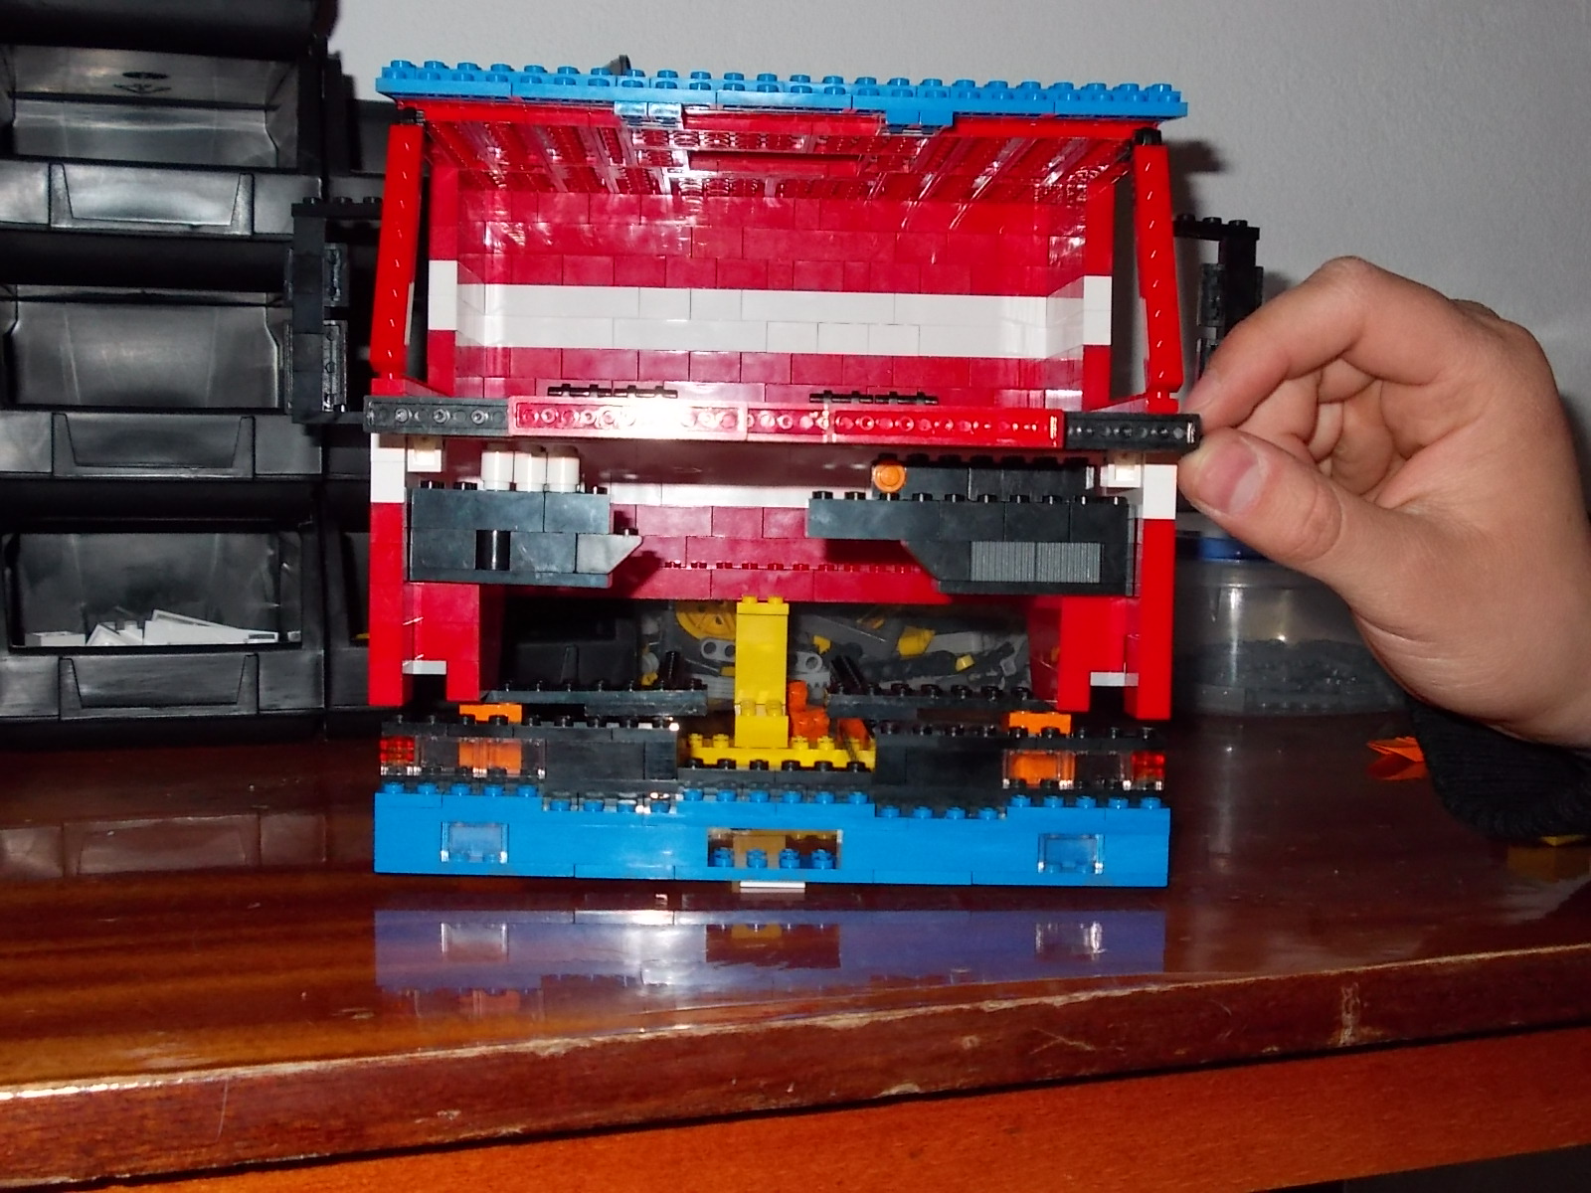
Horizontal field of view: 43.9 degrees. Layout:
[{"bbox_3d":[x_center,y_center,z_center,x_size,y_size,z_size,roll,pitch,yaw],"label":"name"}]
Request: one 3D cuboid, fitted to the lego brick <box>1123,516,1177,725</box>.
[{"bbox_3d":[0.087,0.005,0.483,0.008,0.048,0.016,1,3,-2],"label":"lego brick"}]

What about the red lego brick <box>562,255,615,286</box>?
[{"bbox_3d":[-0.065,-0.102,0.621,0.016,0.010,0.008,1,3,-1],"label":"red lego brick"}]

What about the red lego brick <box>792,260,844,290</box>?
[{"bbox_3d":[0.007,-0.101,0.622,0.016,0.010,0.008,1,3,-1],"label":"red lego brick"}]

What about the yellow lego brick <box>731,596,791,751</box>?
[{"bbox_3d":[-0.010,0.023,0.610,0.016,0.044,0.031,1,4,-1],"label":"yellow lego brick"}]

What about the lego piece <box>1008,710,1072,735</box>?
[{"bbox_3d":[0.062,0.034,0.508,0.016,0.010,0.014,1,3,-1],"label":"lego piece"}]

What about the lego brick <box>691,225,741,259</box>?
[{"bbox_3d":[-0.024,-0.111,0.621,0.016,0.010,0.008,1,3,-1],"label":"lego brick"}]

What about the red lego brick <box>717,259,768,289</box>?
[{"bbox_3d":[-0.017,-0.101,0.621,0.016,0.010,0.008,1,3,-1],"label":"red lego brick"}]

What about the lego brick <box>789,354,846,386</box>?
[{"bbox_3d":[0.007,-0.071,0.624,0.016,0.010,0.008,1,3,-2],"label":"lego brick"}]

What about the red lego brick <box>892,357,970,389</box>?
[{"bbox_3d":[0.043,-0.071,0.626,0.024,0.010,0.008,1,3,-2],"label":"red lego brick"}]

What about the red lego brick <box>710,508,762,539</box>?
[{"bbox_3d":[-0.018,-0.024,0.626,0.016,0.010,0.008,1,4,-1],"label":"red lego brick"}]

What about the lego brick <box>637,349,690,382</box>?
[{"bbox_3d":[-0.041,-0.073,0.623,0.016,0.010,0.008,1,3,-1],"label":"lego brick"}]

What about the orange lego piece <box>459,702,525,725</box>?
[{"bbox_3d":[-0.077,0.031,0.506,0.016,0.010,0.014,1,3,-1],"label":"orange lego piece"}]

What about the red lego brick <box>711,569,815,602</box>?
[{"bbox_3d":[-0.011,-0.004,0.624,0.032,0.010,0.016,1,4,-1],"label":"red lego brick"}]

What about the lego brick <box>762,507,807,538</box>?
[{"bbox_3d":[-0.002,-0.024,0.626,0.016,0.010,0.008,1,3,-1],"label":"lego brick"}]

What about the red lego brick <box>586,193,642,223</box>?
[{"bbox_3d":[-0.056,-0.121,0.619,0.016,0.010,0.008,1,4,-1],"label":"red lego brick"}]

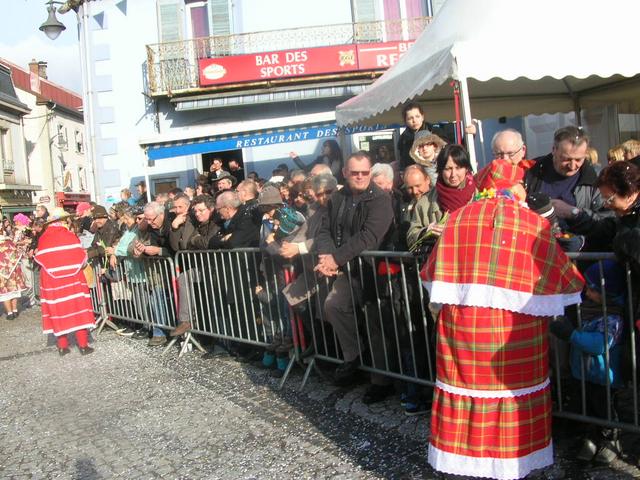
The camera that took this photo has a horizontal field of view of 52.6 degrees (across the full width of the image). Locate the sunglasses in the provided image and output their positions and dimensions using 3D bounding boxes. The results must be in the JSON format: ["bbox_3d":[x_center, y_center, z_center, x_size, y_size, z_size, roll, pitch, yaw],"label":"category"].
[{"bbox_3d":[0.274,-0.473,4.600,0.145,0.045,0.140,-6,4,-7],"label":"sunglasses"}]

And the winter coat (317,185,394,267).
[{"bbox_3d":[0.253,-0.099,4.750,0.500,0.650,0.360,-4,4,23],"label":"winter coat"}]

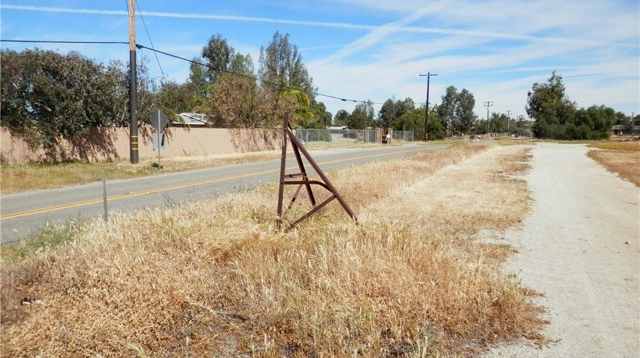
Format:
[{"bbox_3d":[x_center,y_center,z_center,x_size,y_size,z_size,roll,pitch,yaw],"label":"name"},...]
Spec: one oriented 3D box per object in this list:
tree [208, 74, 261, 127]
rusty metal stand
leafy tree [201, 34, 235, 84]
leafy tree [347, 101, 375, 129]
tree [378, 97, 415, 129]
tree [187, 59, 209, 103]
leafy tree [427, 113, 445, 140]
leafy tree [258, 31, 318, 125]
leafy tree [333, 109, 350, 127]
[{"bbox_3d":[-6.641,-5.295,36.644,4.320,6.030,4.300,0,6,0],"label":"tree"},{"bbox_3d":[-0.030,-0.137,8.132,1.320,1.860,1.200,0,6,0],"label":"rusty metal stand"},{"bbox_3d":[-11.004,-9.705,50.252,3.750,11.900,4.000,0,6,0],"label":"leafy tree"},{"bbox_3d":[7.099,-10.338,81.362,4.970,6.530,4.800,0,6,0],"label":"leafy tree"},{"bbox_3d":[12.907,-10.261,78.353,6.150,7.020,6.000,0,6,0],"label":"tree"},{"bbox_3d":[-12.969,-8.167,49.411,2.380,9.020,2.800,0,6,0],"label":"tree"},{"bbox_3d":[18.072,-8.191,72.540,2.840,4.140,3.000,0,6,0],"label":"leafy tree"},{"bbox_3d":[-3.248,-9.392,48.274,6.360,11.700,6.000,0,6,0],"label":"leafy tree"},{"bbox_3d":[4.144,-10.669,89.372,3.500,5.480,3.600,0,6,0],"label":"leafy tree"}]

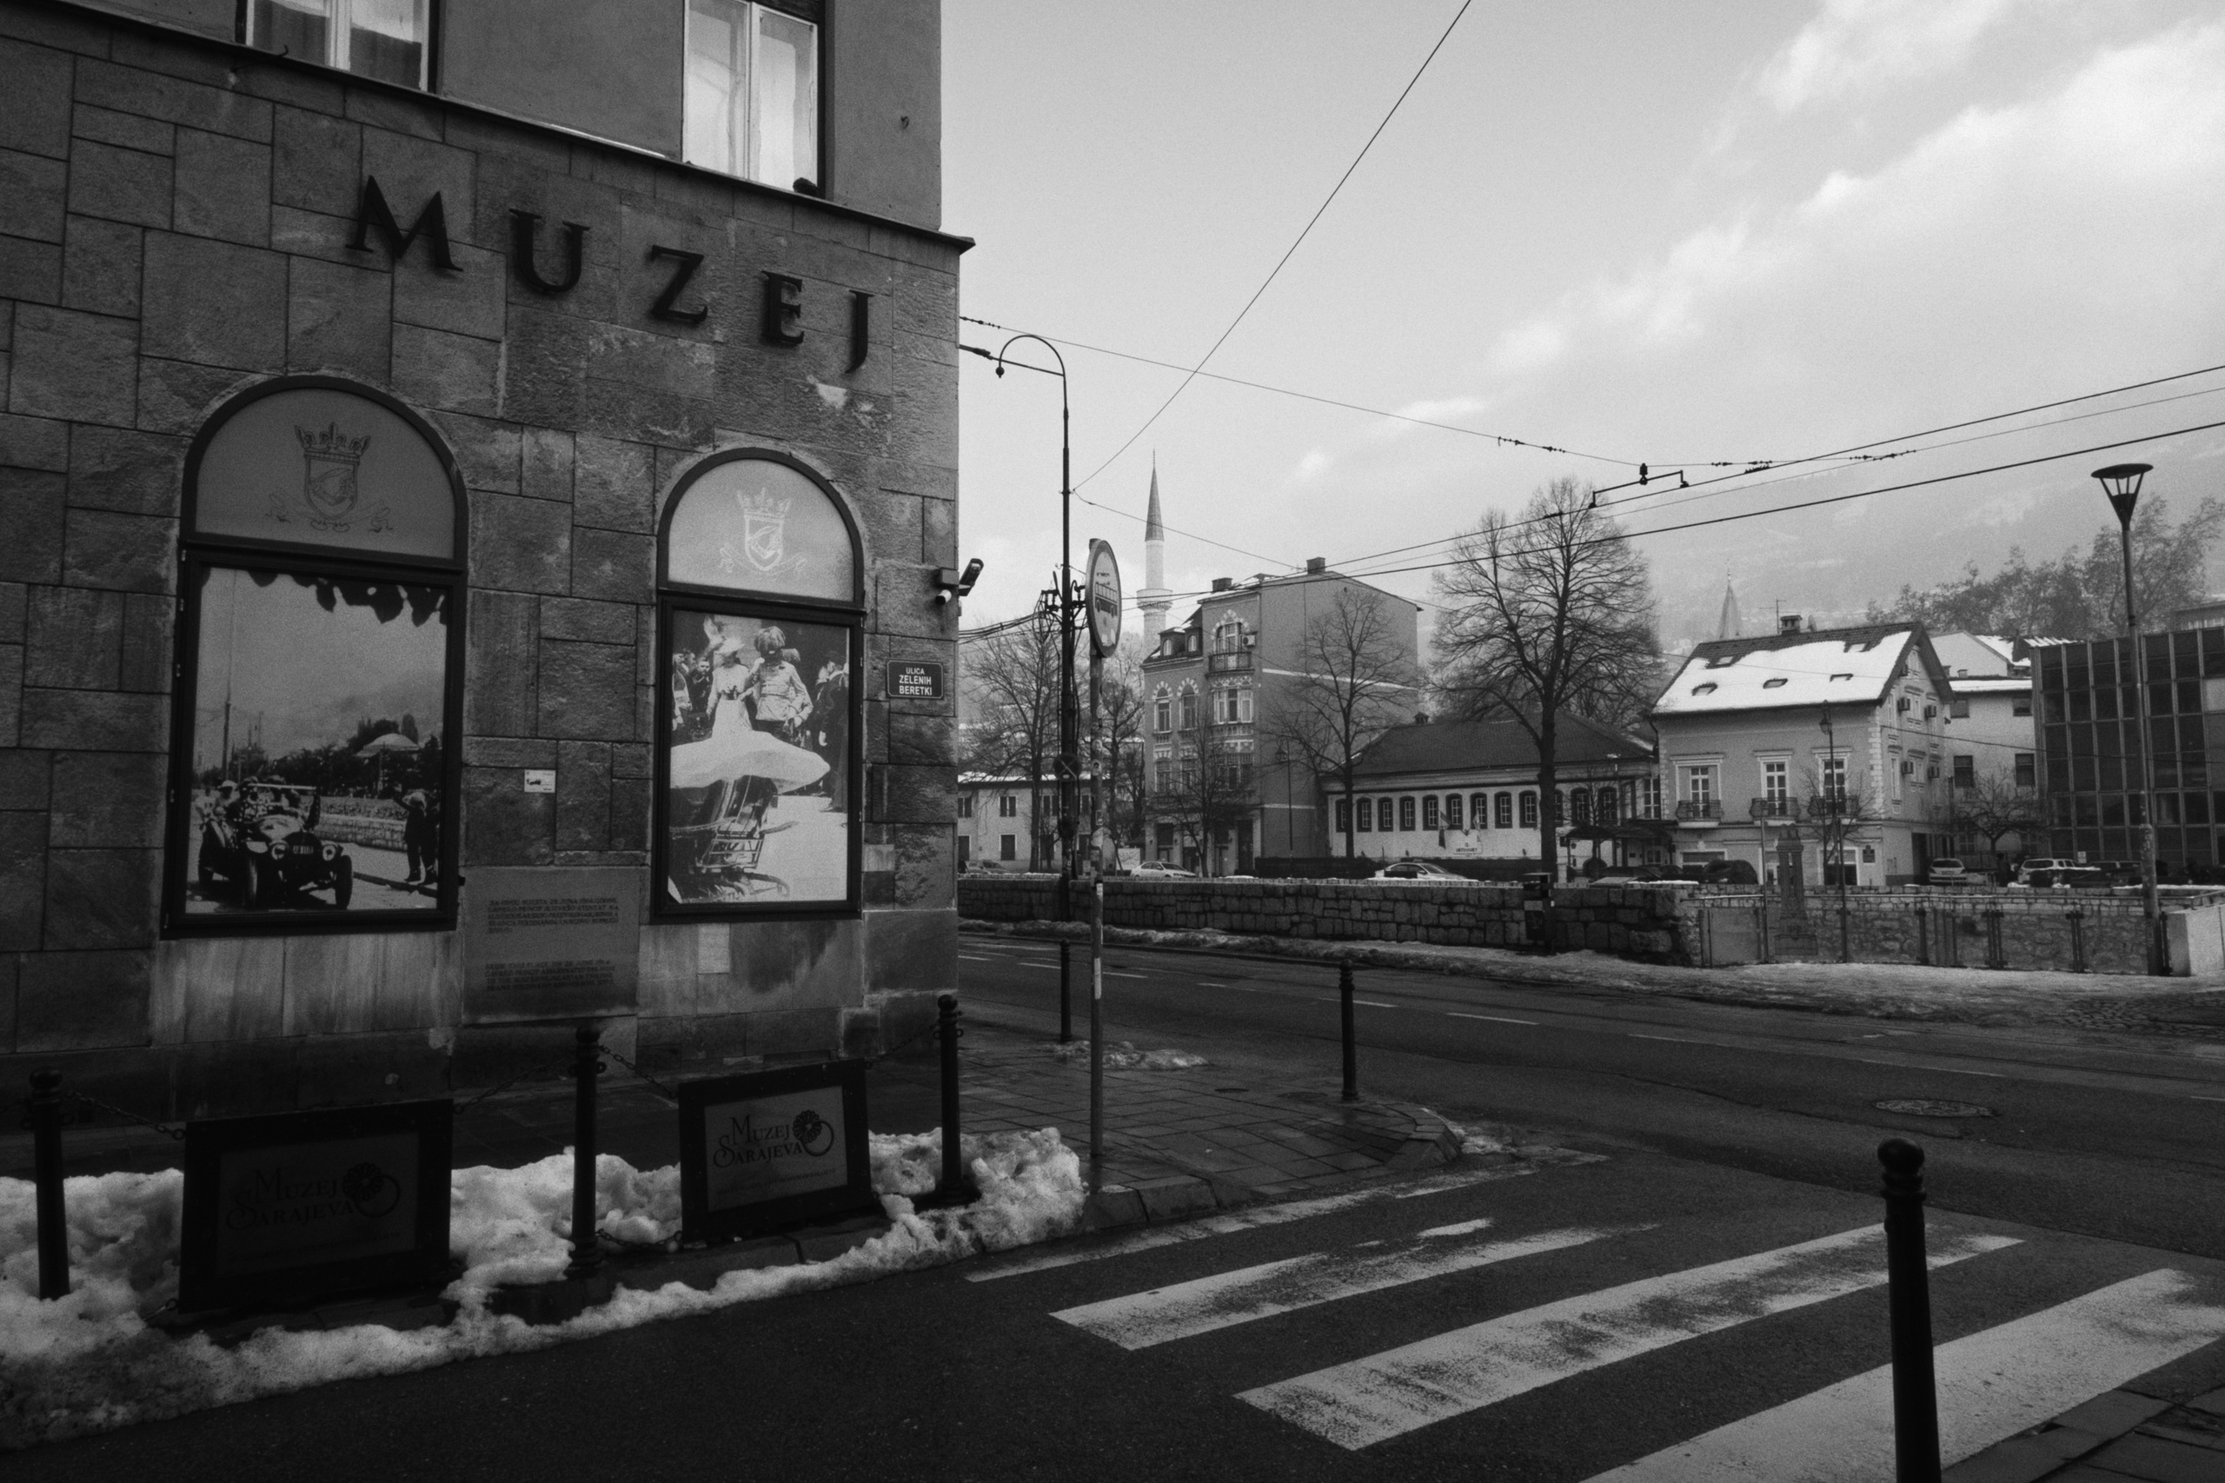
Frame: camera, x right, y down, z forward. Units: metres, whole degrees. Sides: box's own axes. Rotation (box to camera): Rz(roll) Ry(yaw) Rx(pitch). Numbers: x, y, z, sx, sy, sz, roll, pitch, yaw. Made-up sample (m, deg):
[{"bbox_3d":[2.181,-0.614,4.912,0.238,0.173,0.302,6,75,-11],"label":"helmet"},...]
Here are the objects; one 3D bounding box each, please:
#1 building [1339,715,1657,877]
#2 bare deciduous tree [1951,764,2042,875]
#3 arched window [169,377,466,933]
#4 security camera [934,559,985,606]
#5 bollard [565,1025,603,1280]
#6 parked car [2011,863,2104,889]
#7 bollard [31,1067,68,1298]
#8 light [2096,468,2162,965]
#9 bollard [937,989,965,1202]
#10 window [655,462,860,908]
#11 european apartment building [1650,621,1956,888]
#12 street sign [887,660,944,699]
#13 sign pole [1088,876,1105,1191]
[{"bbox_3d":[22.203,3.038,78.702,10.000,9.400,19.633,4,-7,-41],"label":"building"},{"bbox_3d":[45.873,4.327,77.206,4.500,6.310,4.500,0,-5,0],"label":"bare deciduous tree"},{"bbox_3d":[-4.891,-0.551,9.241,1.610,3.475,0.200,3,-6,-34],"label":"arched window"},{"bbox_3d":[-1.208,-1.257,11.650,0.400,0.360,0.400,2,-5,-21],"label":"security camera"},{"bbox_3d":[-1.926,1.503,5.420,0.140,0.915,0.140,0,-5,0],"label":"bollard"},{"bbox_3d":[49.137,6.808,76.699,4.400,1.560,1.800,2,-5,-25],"label":"parked car"},{"bbox_3d":[-3.104,1.401,4.378,0.130,0.885,0.130,3,-6,-34],"label":"bollard"},{"bbox_3d":[13.761,-0.359,19.887,0.700,6.900,0.700,0,-5,0],"label":"light"},{"bbox_3d":[-0.742,1.613,6.760,0.135,0.915,0.135,0,-5,0],"label":"bollard"},{"bbox_3d":[-2.496,-0.429,10.774,1.580,3.460,0.200,3,-6,-34],"label":"window"},{"bbox_3d":[37.962,0.972,81.978,11.600,14.200,13.500,-4,-6,40],"label":"european apartment building"},{"bbox_3d":[-1.525,-0.476,11.492,0.460,0.300,0.030,3,-6,-34],"label":"street sign"},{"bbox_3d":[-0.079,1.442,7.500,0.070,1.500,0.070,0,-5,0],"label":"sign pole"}]

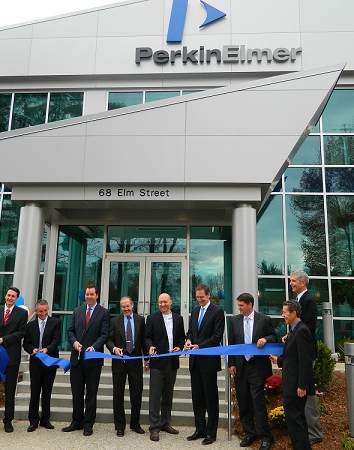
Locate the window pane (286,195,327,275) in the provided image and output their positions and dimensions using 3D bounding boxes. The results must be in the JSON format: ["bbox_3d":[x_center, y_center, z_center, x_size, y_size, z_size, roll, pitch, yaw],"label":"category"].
[{"bbox_3d":[3.272,0.251,10.915,0.985,2.062,0.050,0,-12,3],"label":"window pane"}]

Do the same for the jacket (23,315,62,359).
[{"bbox_3d":[-1.793,1.528,5.770,0.500,0.650,0.290,4,-12,-11],"label":"jacket"}]

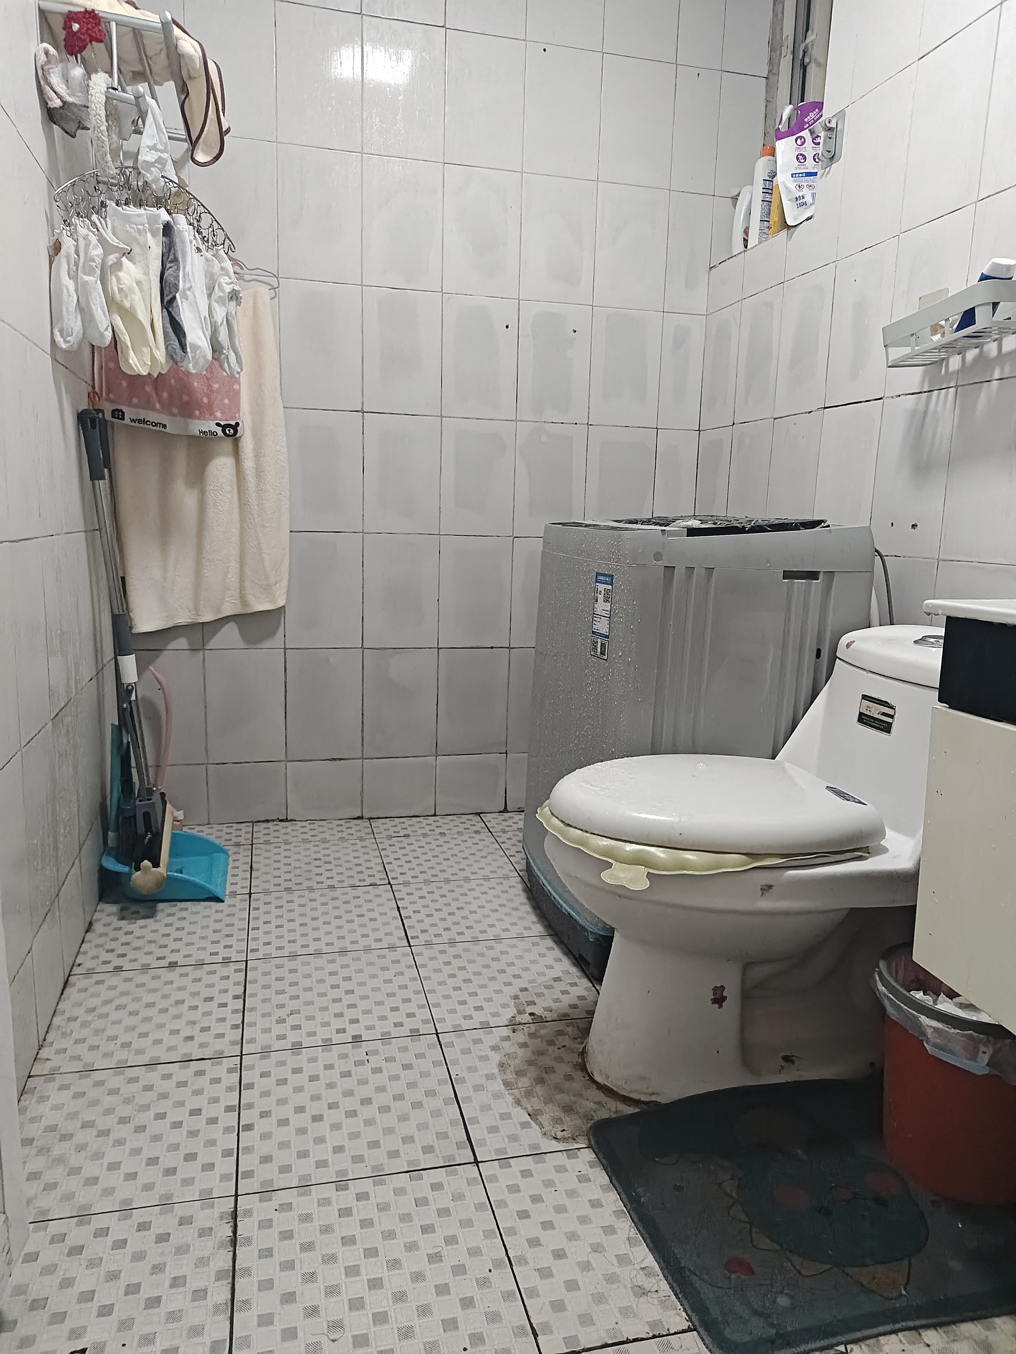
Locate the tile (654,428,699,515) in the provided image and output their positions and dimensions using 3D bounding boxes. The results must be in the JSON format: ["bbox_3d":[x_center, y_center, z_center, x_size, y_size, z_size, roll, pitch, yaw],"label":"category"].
[{"bbox_3d":[0.465,-0.535,2.512,0.126,0.301,0.010,-1,11,-14],"label":"tile"}]

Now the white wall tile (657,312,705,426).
[{"bbox_3d":[0.472,-0.828,2.449,0.124,0.300,0.010,-1,10,-14],"label":"white wall tile"}]

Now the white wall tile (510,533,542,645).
[{"bbox_3d":[0.105,-0.233,2.476,0.200,0.301,0.010,-1,11,-14],"label":"white wall tile"}]

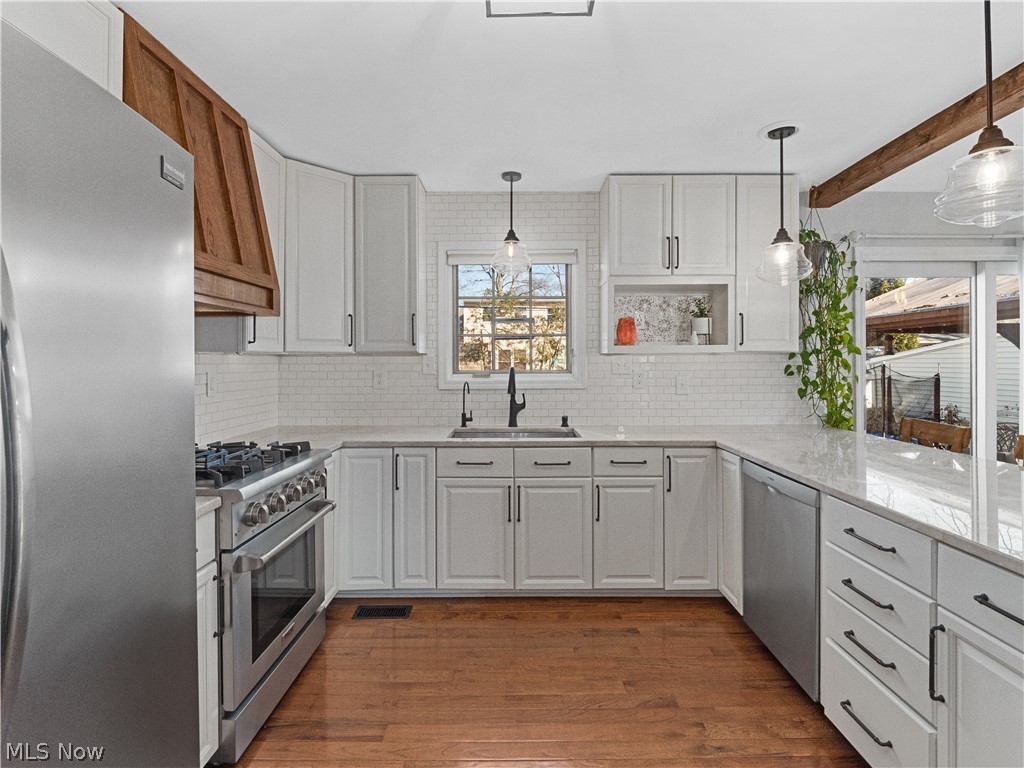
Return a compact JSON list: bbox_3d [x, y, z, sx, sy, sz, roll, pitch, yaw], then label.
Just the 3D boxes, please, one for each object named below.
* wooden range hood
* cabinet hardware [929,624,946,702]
[{"bbox_3d":[-1.356,-0.783,1.910,0.485,0.945,0.745,0,1,0],"label":"wooden range hood"},{"bbox_3d":[1.102,0.723,1.225,0.036,0.200,0.018,0,1,0],"label":"cabinet hardware"}]

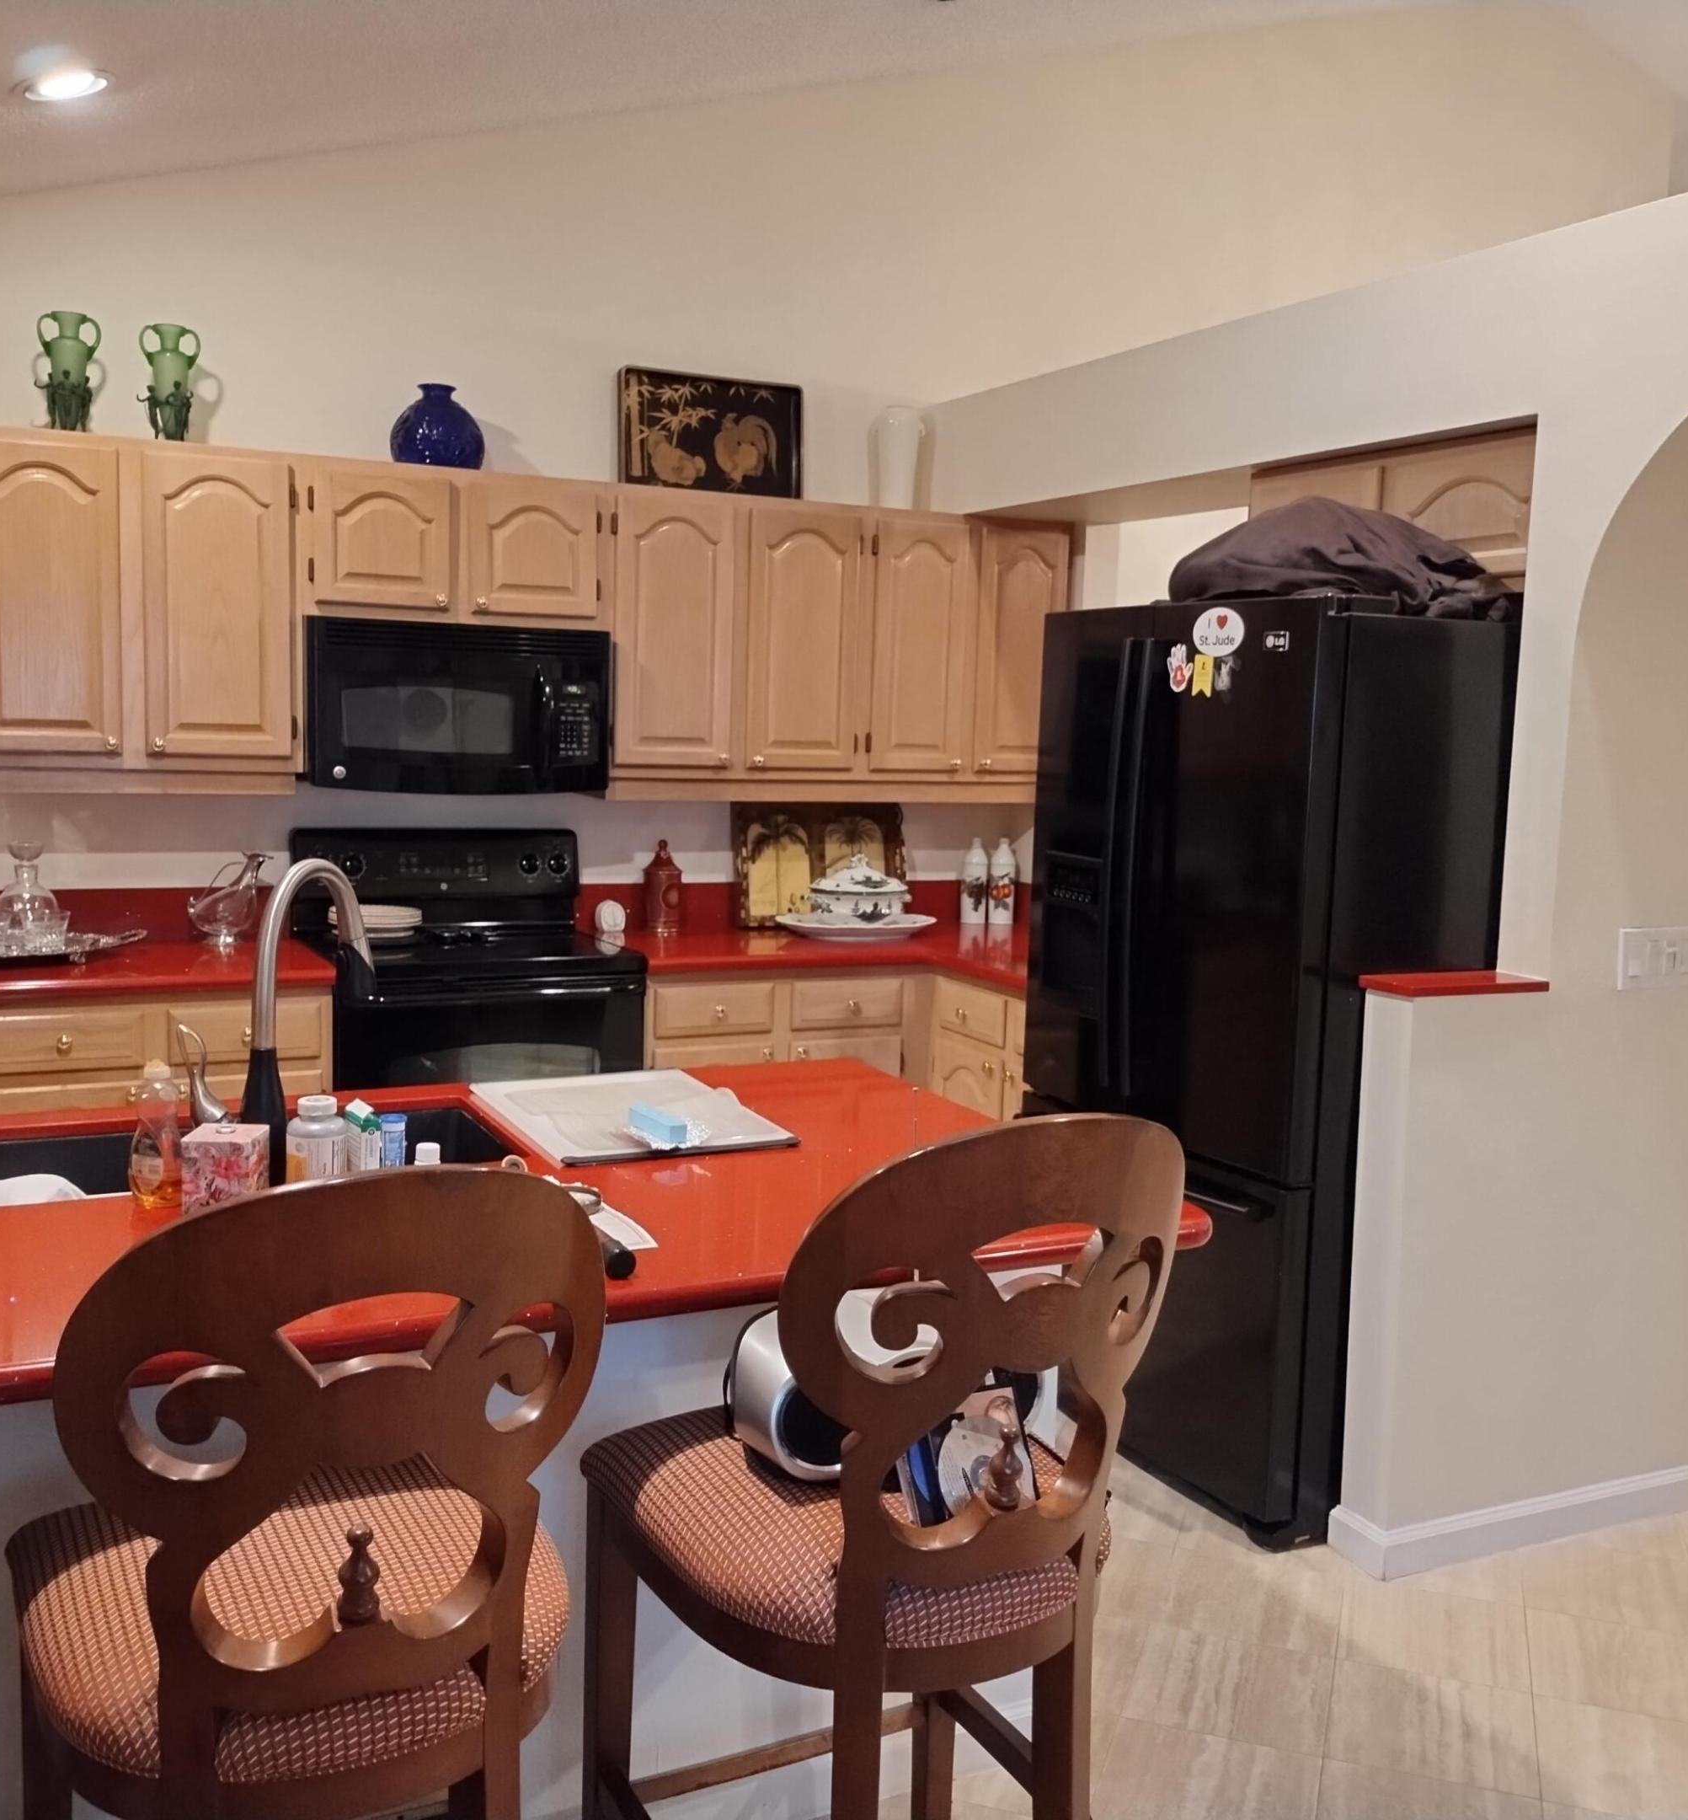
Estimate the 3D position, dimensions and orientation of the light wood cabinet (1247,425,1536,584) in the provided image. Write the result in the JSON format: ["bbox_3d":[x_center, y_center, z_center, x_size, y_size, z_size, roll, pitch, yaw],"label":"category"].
[{"bbox_3d":[1.283,-0.798,3.696,0.370,0.307,0.865,-2,7,-27],"label":"light wood cabinet"}]

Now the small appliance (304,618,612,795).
[{"bbox_3d":[-1.027,-0.521,4.568,0.758,0.422,0.395,-1,6,-26],"label":"small appliance"}]

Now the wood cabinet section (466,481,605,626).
[{"bbox_3d":[-0.850,-0.921,4.569,0.336,0.328,0.300,-2,7,-27],"label":"wood cabinet section"}]

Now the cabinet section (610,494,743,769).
[{"bbox_3d":[-0.517,-0.740,4.764,0.350,0.710,0.300,-2,7,-27],"label":"cabinet section"}]

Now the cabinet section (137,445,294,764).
[{"bbox_3d":[-1.532,-0.720,4.239,0.336,0.701,0.300,-2,7,-27],"label":"cabinet section"}]

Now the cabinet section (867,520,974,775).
[{"bbox_3d":[0.148,-0.756,5.107,0.323,0.708,0.300,-2,7,-27],"label":"cabinet section"}]

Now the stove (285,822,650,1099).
[{"bbox_3d":[-0.978,0.418,4.522,0.760,1.205,0.695,-1,6,-26],"label":"stove"}]

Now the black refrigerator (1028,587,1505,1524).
[{"bbox_3d":[0.958,0.271,3.722,0.840,1.775,0.910,-1,6,-26],"label":"black refrigerator"}]

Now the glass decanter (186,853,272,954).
[{"bbox_3d":[-1.525,-0.028,4.361,0.208,0.242,0.125,-1,7,-20],"label":"glass decanter"}]

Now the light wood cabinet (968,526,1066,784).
[{"bbox_3d":[0.449,-0.767,5.307,0.345,0.770,0.330,-1,6,-26],"label":"light wood cabinet"}]

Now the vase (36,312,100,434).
[{"bbox_3d":[-1.789,-1.228,4.043,0.150,0.298,0.125,-2,7,-27],"label":"vase"}]

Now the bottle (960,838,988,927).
[{"bbox_3d":[0.403,-0.085,5.453,0.082,0.268,0.082,2,6,0],"label":"bottle"}]

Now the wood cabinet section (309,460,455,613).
[{"bbox_3d":[-1.188,-0.912,4.395,0.336,0.328,0.300,-2,7,-27],"label":"wood cabinet section"}]

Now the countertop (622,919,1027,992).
[{"bbox_3d":[0.154,0.136,4.729,1.465,0.040,1.280,-1,6,-26],"label":"countertop"}]

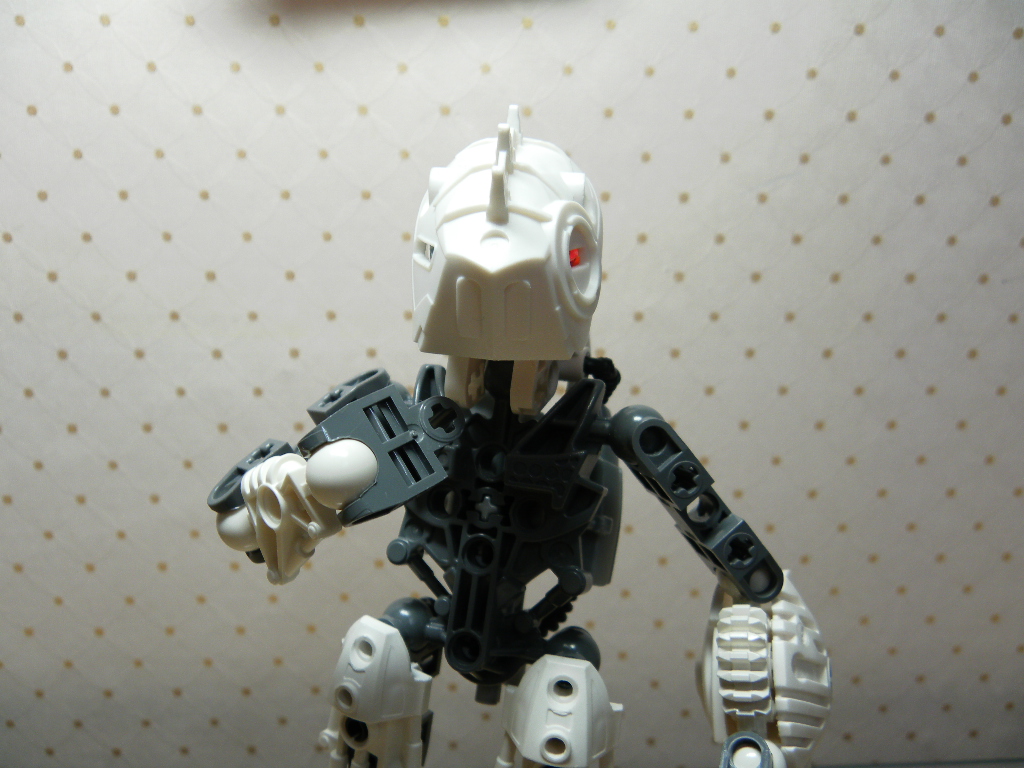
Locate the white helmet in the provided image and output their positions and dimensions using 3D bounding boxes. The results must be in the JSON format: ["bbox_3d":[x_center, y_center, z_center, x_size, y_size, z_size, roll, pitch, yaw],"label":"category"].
[{"bbox_3d":[-0.001,-0.025,0.127,0.032,0.039,0.031,6,17,7],"label":"white helmet"}]

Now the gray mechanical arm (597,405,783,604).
[{"bbox_3d":[0.033,0.021,0.141,0.011,0.042,0.015,-39,5,-3],"label":"gray mechanical arm"}]

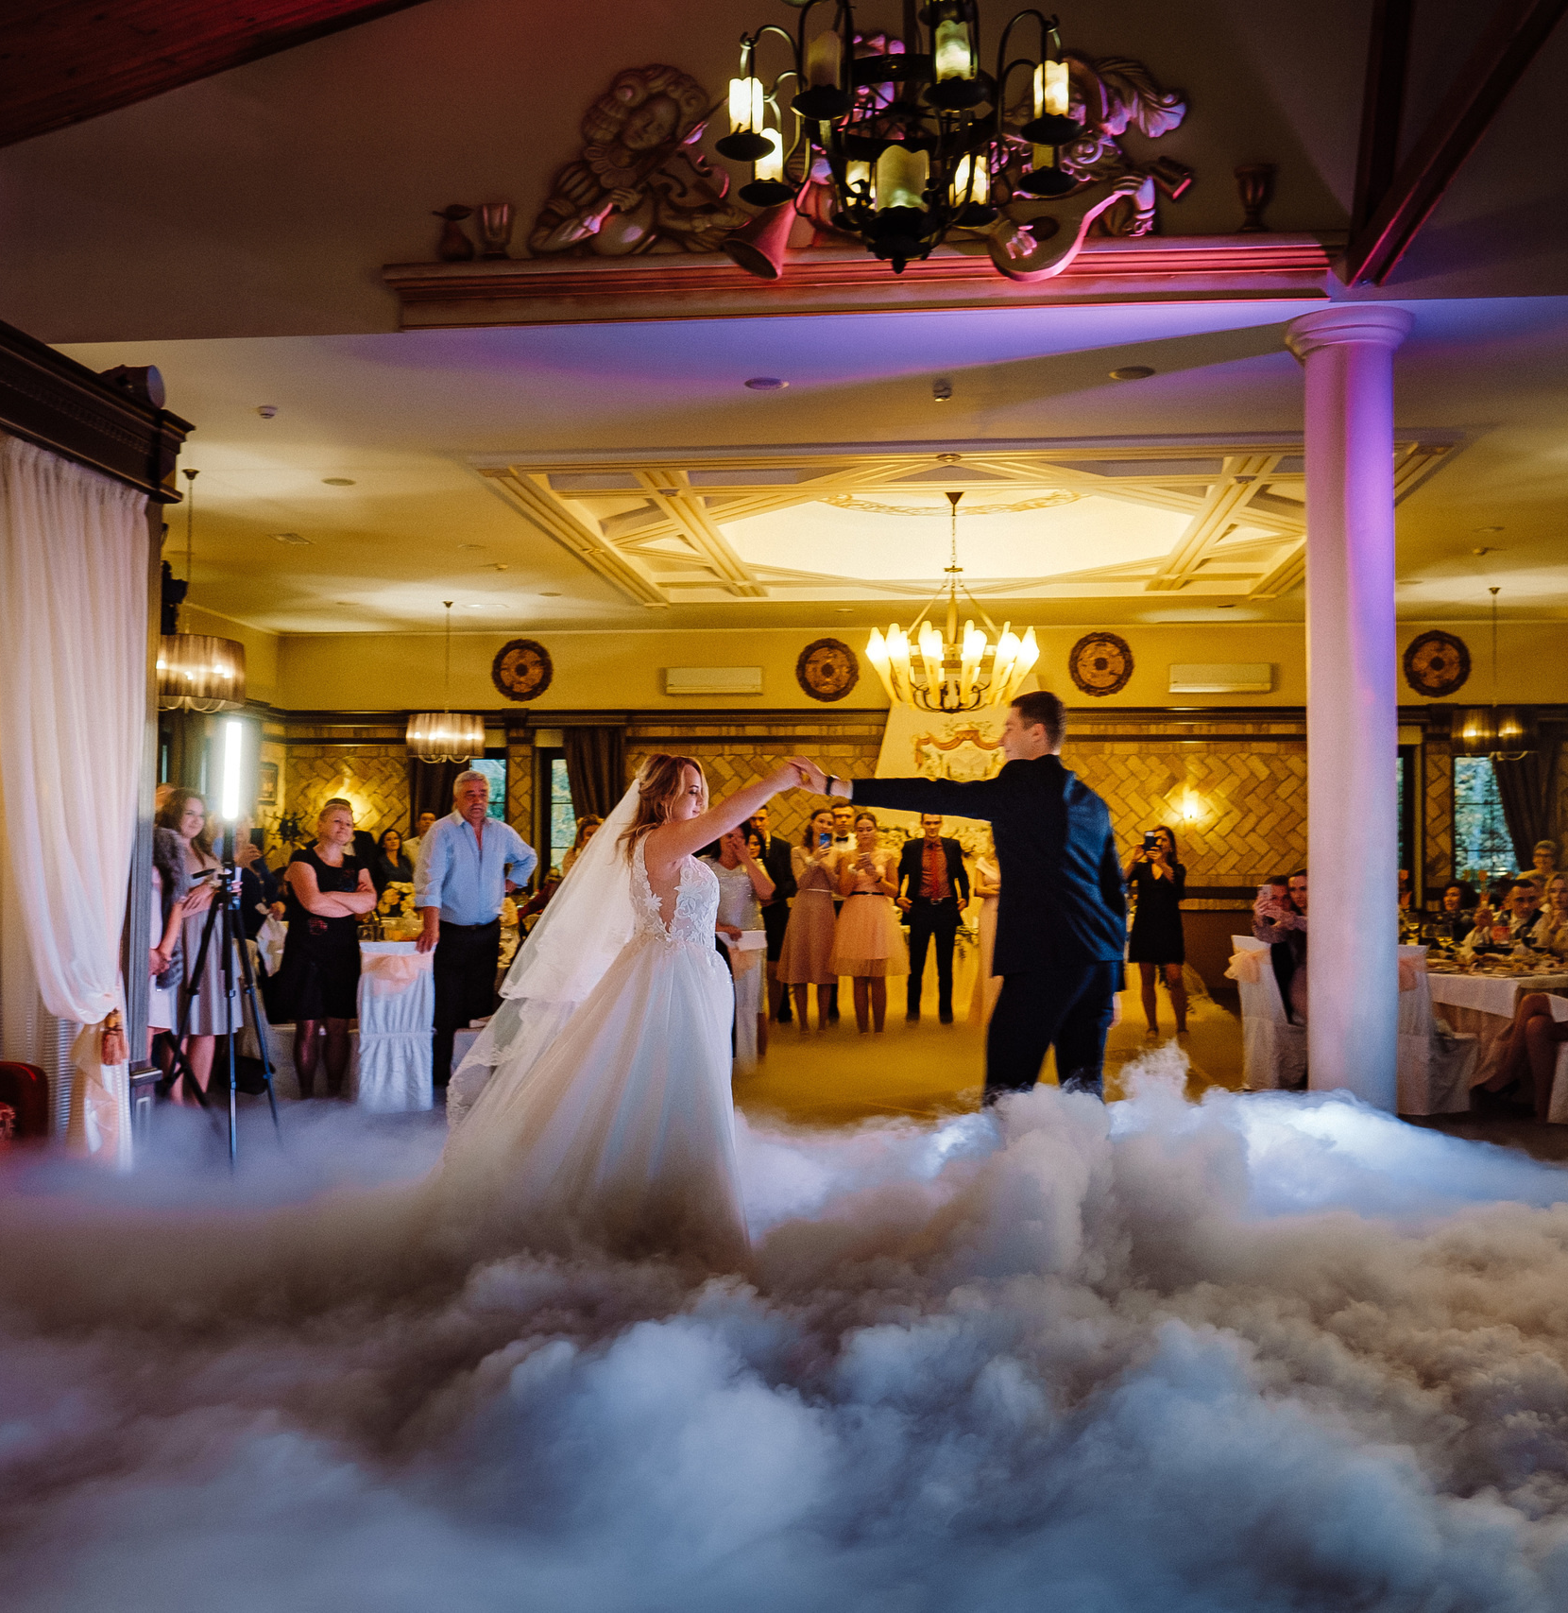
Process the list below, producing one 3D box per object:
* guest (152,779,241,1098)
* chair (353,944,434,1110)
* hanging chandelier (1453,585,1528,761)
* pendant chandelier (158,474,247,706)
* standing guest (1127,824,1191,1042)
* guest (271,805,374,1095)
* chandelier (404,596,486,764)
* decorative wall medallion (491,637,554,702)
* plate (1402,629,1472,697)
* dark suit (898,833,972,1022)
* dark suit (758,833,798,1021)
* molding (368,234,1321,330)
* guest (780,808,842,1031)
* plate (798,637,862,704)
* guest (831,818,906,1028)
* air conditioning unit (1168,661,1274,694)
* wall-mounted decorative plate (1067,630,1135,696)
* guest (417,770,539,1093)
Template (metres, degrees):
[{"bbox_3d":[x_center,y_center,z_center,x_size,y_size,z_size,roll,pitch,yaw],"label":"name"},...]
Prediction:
[{"bbox_3d":[-2.944,0.722,8.072,0.460,1.634,0.400,2,-2,-30],"label":"guest"},{"bbox_3d":[-2.037,1.153,8.559,0.420,0.894,0.500,1,-2,-9],"label":"chair"},{"bbox_3d":[6.552,-1.221,14.850,0.730,1.590,0.730,0,-2,6],"label":"hanging chandelier"},{"bbox_3d":[-3.659,-1.331,9.904,0.720,1.478,0.720,0,-2,7],"label":"pendant chandelier"},{"bbox_3d":[2.802,0.933,12.073,0.500,1.570,0.400,0,-2,11],"label":"standing guest"},{"bbox_3d":[-2.476,0.795,8.750,0.500,1.640,0.330,1,-2,-22],"label":"guest"},{"bbox_3d":[-3.246,-1.188,15.505,0.765,1.561,0.765,0,-2,7],"label":"chandelier"},{"bbox_3d":[-2.567,-1.343,15.818,0.620,0.620,0.060,0,-2,6],"label":"decorative wall medallion"},{"bbox_3d":[6.324,-1.381,15.619,0.686,0.686,0.070,0,-2,7],"label":"plate"},{"bbox_3d":[1.236,0.909,13.358,0.590,1.772,0.330,0,-2,5],"label":"dark suit"},{"bbox_3d":[-0.158,0.978,12.974,0.540,1.500,0.320,0,-2,6],"label":"dark suit"},{"bbox_3d":[0.267,-2.249,6.956,4.117,0.252,0.200,0,-2,7],"label":"molding"},{"bbox_3d":[0.188,0.859,12.221,0.480,1.691,0.420,1,-2,-5],"label":"guest"},{"bbox_3d":[0.467,-1.434,16.989,0.670,0.670,0.060,0,-2,7],"label":"plate"},{"bbox_3d":[0.633,0.890,12.222,0.560,1.637,0.450,0,-2,2],"label":"guest"},{"bbox_3d":[4.082,-1.192,15.079,0.930,0.280,0.220,0,-2,6],"label":"air conditioning unit"},{"bbox_3d":[3.298,-1.474,16.668,0.670,0.670,0.060,0,-2,7],"label":"wall-mounted decorative plate"},{"bbox_3d":[-1.680,0.707,8.822,0.660,1.809,0.400,1,-2,-22],"label":"guest"}]

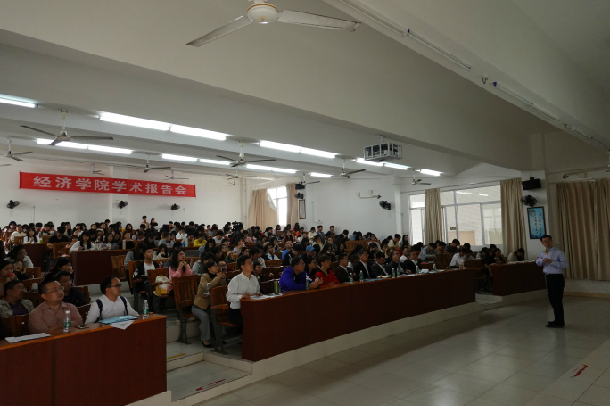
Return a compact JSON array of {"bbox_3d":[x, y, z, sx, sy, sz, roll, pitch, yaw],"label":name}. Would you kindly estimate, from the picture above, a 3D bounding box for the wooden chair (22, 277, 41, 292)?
[{"bbox_3d":[-3.539,1.487,5.675,0.630,0.880,0.550,-6,-7,35],"label":"wooden chair"}]

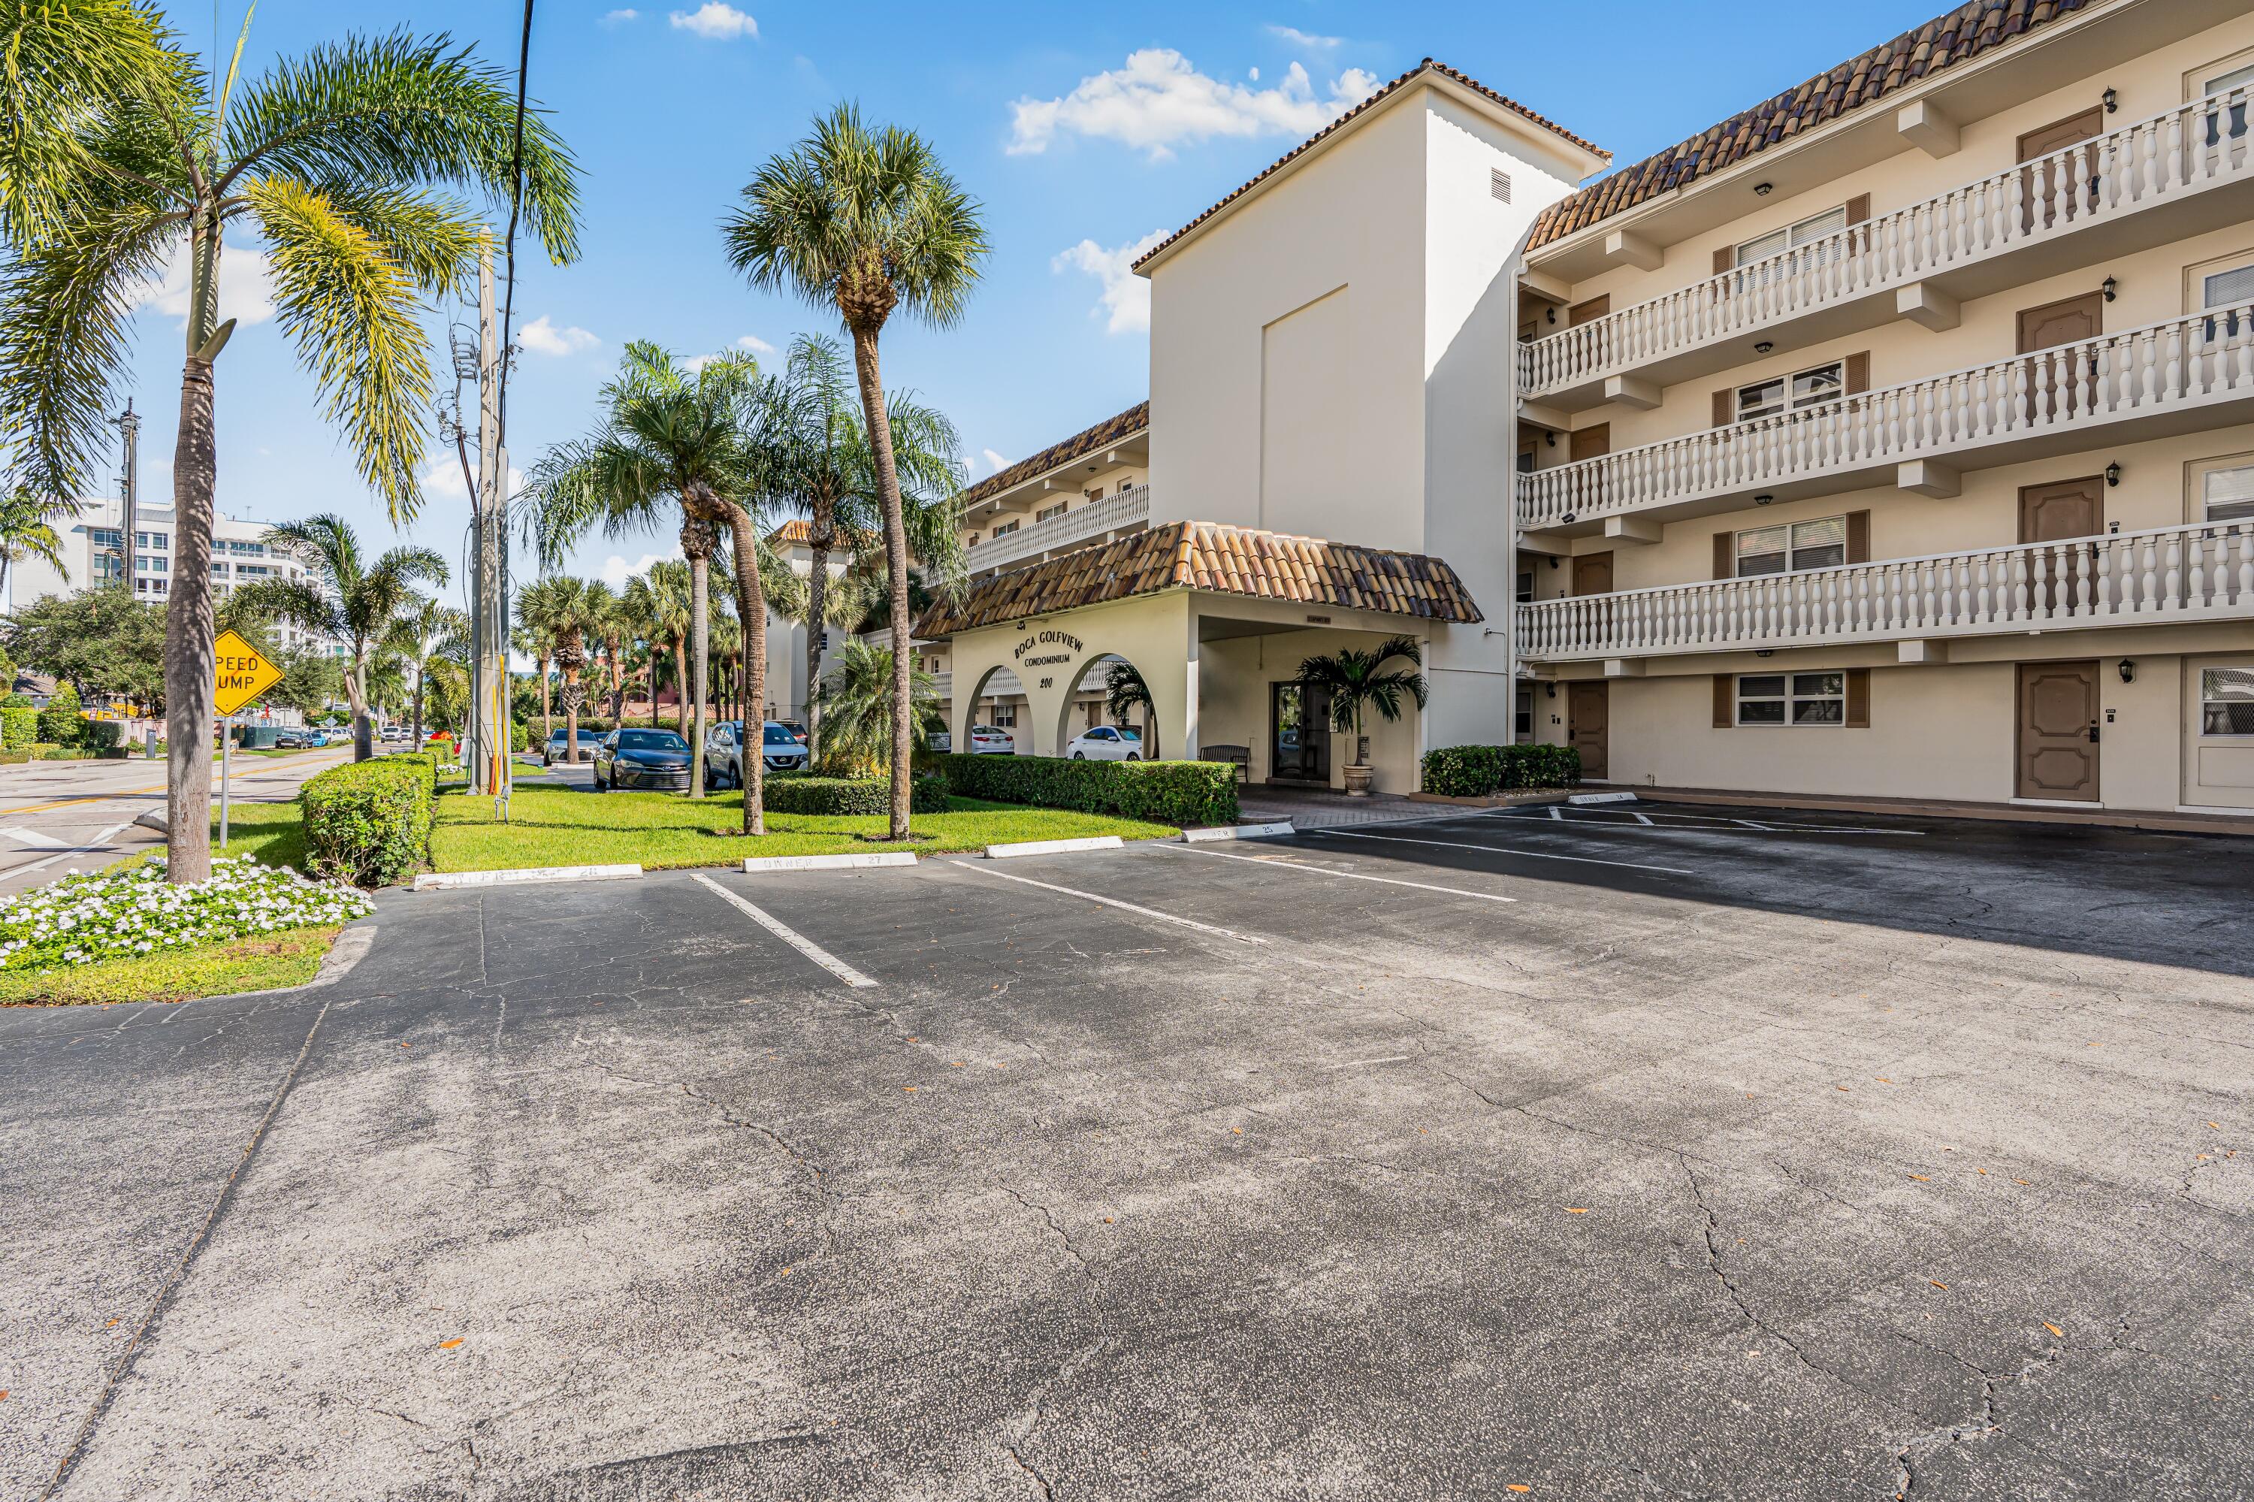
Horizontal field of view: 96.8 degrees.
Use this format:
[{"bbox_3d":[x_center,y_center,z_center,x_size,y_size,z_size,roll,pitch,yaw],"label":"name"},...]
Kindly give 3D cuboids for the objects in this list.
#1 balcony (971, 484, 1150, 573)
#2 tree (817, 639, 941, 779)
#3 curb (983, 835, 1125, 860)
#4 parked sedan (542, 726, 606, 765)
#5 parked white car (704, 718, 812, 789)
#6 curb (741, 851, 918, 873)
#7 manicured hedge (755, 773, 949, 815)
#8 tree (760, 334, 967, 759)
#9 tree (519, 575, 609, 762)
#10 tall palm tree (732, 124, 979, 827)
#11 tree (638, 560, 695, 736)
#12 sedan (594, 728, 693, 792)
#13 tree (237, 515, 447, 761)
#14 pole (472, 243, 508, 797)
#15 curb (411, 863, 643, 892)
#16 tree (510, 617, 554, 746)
[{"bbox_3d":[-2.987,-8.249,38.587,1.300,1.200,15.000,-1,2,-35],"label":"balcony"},{"bbox_3d":[-4.761,-0.547,18.993,2.450,3.180,2.450,-1,2,-35],"label":"tree"},{"bbox_3d":[-0.842,1.138,11.850,1.800,0.125,0.160,-1,2,-33],"label":"curb"},{"bbox_3d":[-22.197,-0.116,40.184,1.830,1.450,4.700,-1,2,-32],"label":"parked sedan"},{"bbox_3d":[-9.400,0.059,25.551,1.840,1.680,4.650,-1,2,-35],"label":"parked white car"},{"bbox_3d":[-3.075,1.167,10.513,1.800,0.125,0.160,-1,1,-22],"label":"curb"},{"bbox_3d":[-5.086,0.779,18.593,3.500,0.580,3.300,0,1,-15],"label":"manicured hedge"},{"bbox_3d":[-5.988,-4.111,22.185,4.600,10.200,4.600,0,1,-15],"label":"tree"},{"bbox_3d":[-21.321,-2.942,37.919,3.400,7.200,3.400,-1,1,-29],"label":"tree"},{"bbox_3d":[-3.557,-3.659,13.041,3.400,9.700,3.400,0,1,-16],"label":"tall palm tree"},{"bbox_3d":[-23.453,-4.821,51.907,3.800,10.280,3.800,-1,2,-35],"label":"tree"},{"bbox_3d":[-12.361,0.186,25.683,1.820,1.470,4.850,-1,2,-33],"label":"sedan"},{"bbox_3d":[-17.626,-2.146,22.458,4.800,6.220,4.800,-1,2,-35],"label":"tree"},{"bbox_3d":[-14.013,-5.042,21.864,0.750,12.100,0.600,-1,2,-33],"label":"pole"},{"bbox_3d":[-5.618,1.185,9.496,1.840,0.130,0.170,-1,1,-27],"label":"curb"},{"bbox_3d":[-32.398,-3.450,54.937,3.000,7.400,3.000,-1,2,-35],"label":"tree"}]

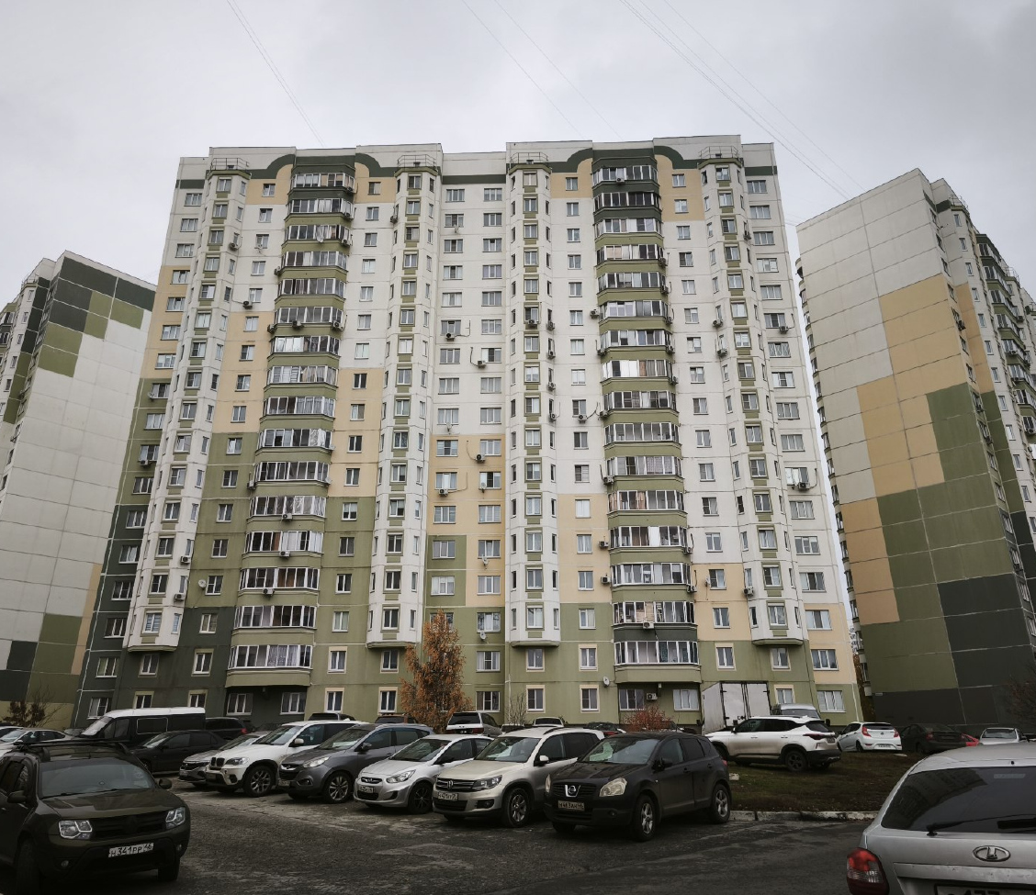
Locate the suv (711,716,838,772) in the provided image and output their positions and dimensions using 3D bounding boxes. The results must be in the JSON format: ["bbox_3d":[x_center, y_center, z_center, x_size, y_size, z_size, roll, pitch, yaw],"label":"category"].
[{"bbox_3d":[8.164,9.574,25.840,4.370,1.620,1.800,-17,-25,41],"label":"suv"}]

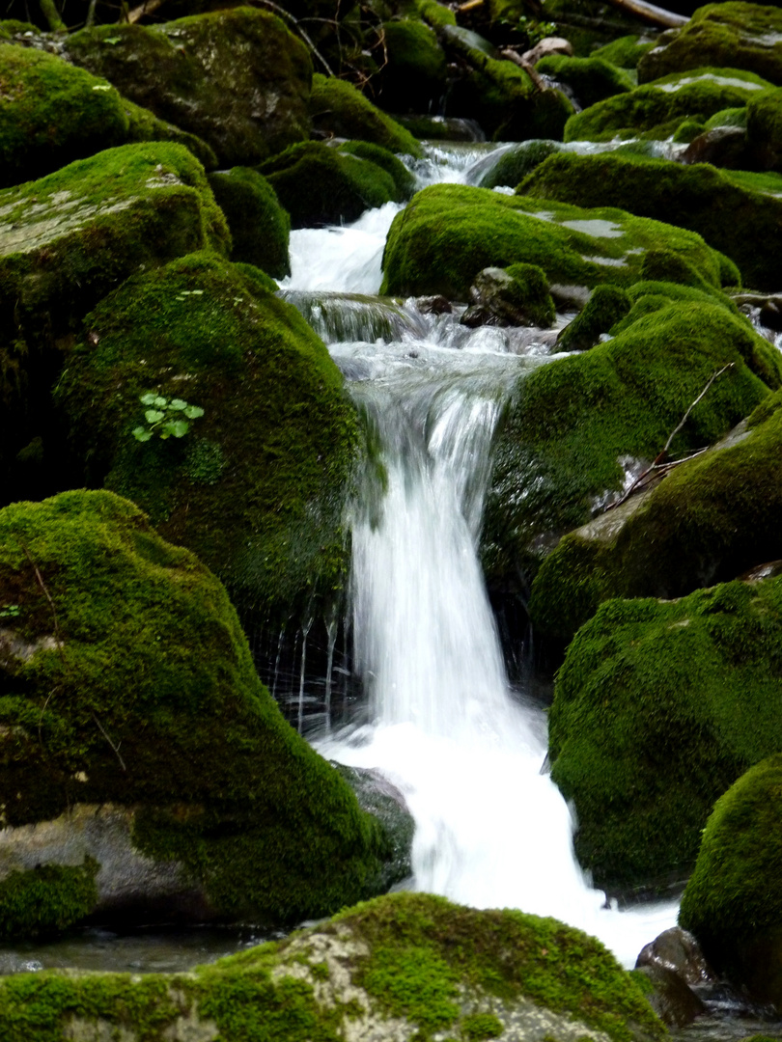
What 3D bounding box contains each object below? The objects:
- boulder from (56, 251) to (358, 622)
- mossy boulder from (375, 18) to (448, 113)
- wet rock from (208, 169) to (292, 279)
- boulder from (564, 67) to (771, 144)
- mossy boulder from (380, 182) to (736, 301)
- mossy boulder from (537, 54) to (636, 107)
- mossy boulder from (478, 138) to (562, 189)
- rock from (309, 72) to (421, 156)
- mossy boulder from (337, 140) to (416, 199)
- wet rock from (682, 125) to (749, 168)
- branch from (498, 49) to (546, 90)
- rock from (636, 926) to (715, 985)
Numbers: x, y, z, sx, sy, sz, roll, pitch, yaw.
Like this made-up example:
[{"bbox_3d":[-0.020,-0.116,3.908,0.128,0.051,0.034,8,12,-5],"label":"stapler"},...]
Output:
[{"bbox_3d":[-0.387,-0.166,10.800,0.630,0.780,0.650,0,6,0],"label":"boulder"},{"bbox_3d":[0.060,-1.385,15.800,0.230,0.270,0.260,0,8,0],"label":"mossy boulder"},{"bbox_3d":[-0.339,-0.690,12.000,0.220,0.270,0.300,0,6,0],"label":"wet rock"},{"bbox_3d":[0.796,-1.187,14.800,0.600,0.200,0.420,0,8,0],"label":"boulder"},{"bbox_3d":[0.395,-0.661,12.300,0.830,0.290,0.620,0,6,0],"label":"mossy boulder"},{"bbox_3d":[0.601,-1.355,16.000,0.310,0.155,0.280,0,8,0],"label":"mossy boulder"},{"bbox_3d":[0.356,-0.950,13.800,0.260,0.150,0.270,0,6,0],"label":"mossy boulder"},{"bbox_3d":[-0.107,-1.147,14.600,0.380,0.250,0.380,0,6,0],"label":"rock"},{"bbox_3d":[-0.046,-0.910,13.400,0.230,0.160,0.250,0,6,0],"label":"mossy boulder"},{"bbox_3d":[0.902,-1.033,14.300,0.200,0.115,0.180,0,8,0],"label":"wet rock"},{"bbox_3d":[0.392,-1.342,15.400,0.190,0.045,0.045,42,24,17],"label":"branch"},{"bbox_3d":[0.543,0.833,9.900,0.150,0.105,0.140,0,8,0],"label":"rock"}]

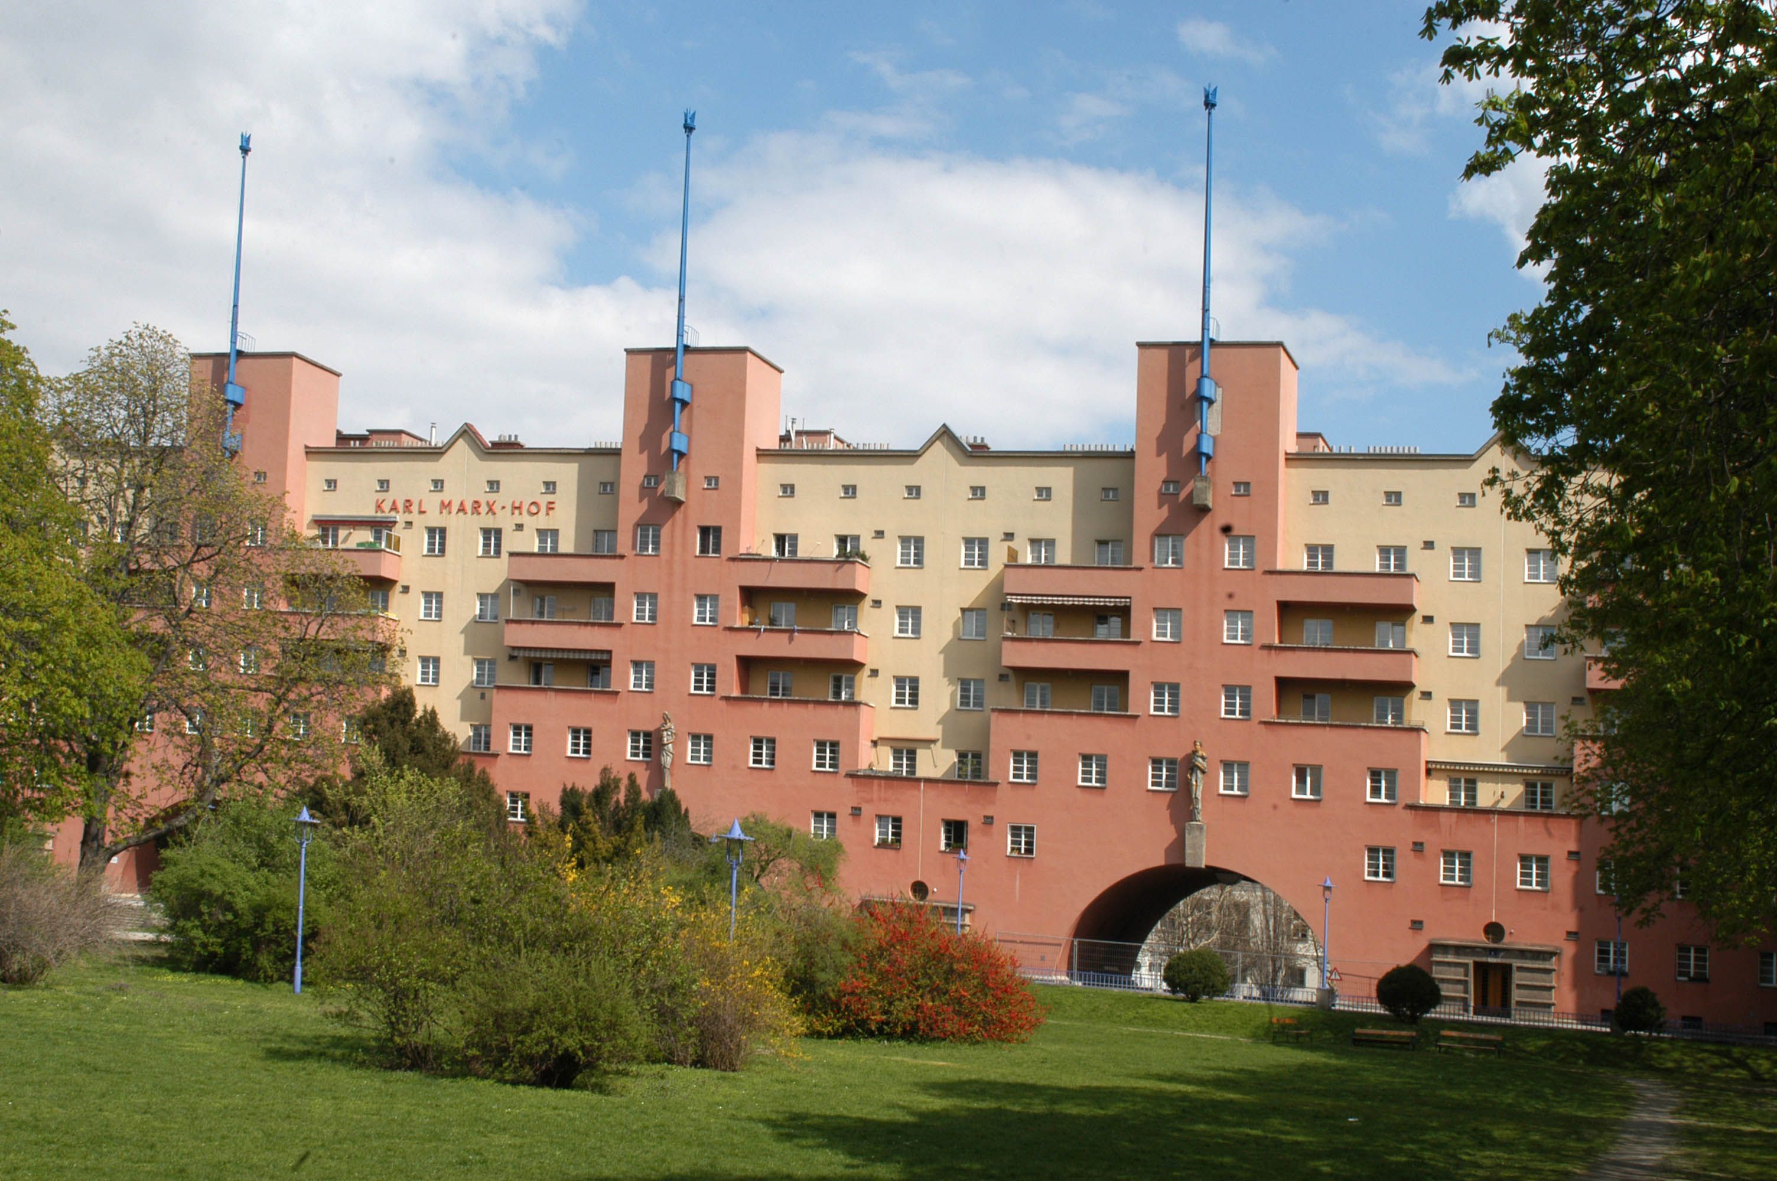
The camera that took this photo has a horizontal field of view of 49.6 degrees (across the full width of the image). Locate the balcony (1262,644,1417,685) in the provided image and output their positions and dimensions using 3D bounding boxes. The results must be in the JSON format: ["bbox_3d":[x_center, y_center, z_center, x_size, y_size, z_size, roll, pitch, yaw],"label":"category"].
[{"bbox_3d":[18.092,2.920,77.488,6.039,1.288,1.350,1,-3,16],"label":"balcony"}]

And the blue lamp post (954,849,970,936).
[{"bbox_3d":[2.948,12.800,79.000,0.700,4.300,0.700,1,-5,17],"label":"blue lamp post"}]

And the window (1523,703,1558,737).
[{"bbox_3d":[26.358,5.220,77.771,1.200,1.410,0.200,1,-5,17],"label":"window"}]

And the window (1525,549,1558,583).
[{"bbox_3d":[25.859,-0.959,76.166,1.208,1.325,0.220,1,-3,16],"label":"window"}]

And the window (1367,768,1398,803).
[{"bbox_3d":[19.506,7.708,76.012,1.160,1.370,0.200,1,-6,17],"label":"window"}]

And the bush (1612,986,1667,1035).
[{"bbox_3d":[24.603,13.754,63.000,1.774,1.591,1.800,1,-3,16],"label":"bush"}]

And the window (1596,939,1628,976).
[{"bbox_3d":[27.697,14.056,73.612,1.165,1.274,0.220,1,-3,16],"label":"window"}]

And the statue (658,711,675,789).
[{"bbox_3d":[-9.702,6.998,84.301,0.780,3.350,0.700,1,-3,16],"label":"statue"}]

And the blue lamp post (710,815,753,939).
[{"bbox_3d":[-3.086,6.637,38.000,0.720,4.300,0.720,1,-5,17],"label":"blue lamp post"}]

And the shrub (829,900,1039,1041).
[{"bbox_3d":[1.064,8.749,44.000,4.955,3.207,4.200,1,-3,16],"label":"shrub"}]

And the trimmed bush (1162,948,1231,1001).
[{"bbox_3d":[10.817,13.470,67.500,2.388,1.900,2.300,1,-3,16],"label":"trimmed bush"}]

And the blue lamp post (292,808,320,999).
[{"bbox_3d":[-12.416,6.613,41.000,0.540,4.000,0.540,1,-6,17],"label":"blue lamp post"}]

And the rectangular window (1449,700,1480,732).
[{"bbox_3d":[23.520,5.134,78.607,1.200,1.410,0.200,1,-5,17],"label":"rectangular window"}]

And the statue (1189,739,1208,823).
[{"bbox_3d":[12.469,7.669,77.285,0.780,3.350,0.720,1,-6,17],"label":"statue"}]

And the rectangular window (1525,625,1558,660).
[{"bbox_3d":[25.871,2.062,76.173,1.200,1.360,0.200,1,-6,17],"label":"rectangular window"}]

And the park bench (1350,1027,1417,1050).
[{"bbox_3d":[15.441,14.008,60.000,2.000,0.720,0.600,1,-6,17],"label":"park bench"}]

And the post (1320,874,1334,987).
[{"bbox_3d":[15.740,12.250,69.000,0.550,4.000,0.550,1,-6,17],"label":"post"}]

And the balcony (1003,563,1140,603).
[{"bbox_3d":[7.793,-0.383,80.667,5.791,1.268,1.350,1,-3,16],"label":"balcony"}]

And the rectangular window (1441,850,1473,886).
[{"bbox_3d":[22.766,11.130,77.109,1.200,1.410,0.200,1,-5,17],"label":"rectangular window"}]

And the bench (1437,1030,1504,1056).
[{"bbox_3d":[18.450,14.396,61.000,1.950,0.780,0.680,1,-5,20],"label":"bench"}]

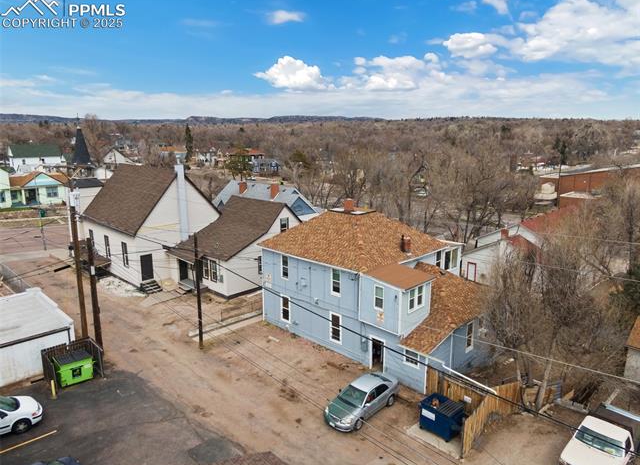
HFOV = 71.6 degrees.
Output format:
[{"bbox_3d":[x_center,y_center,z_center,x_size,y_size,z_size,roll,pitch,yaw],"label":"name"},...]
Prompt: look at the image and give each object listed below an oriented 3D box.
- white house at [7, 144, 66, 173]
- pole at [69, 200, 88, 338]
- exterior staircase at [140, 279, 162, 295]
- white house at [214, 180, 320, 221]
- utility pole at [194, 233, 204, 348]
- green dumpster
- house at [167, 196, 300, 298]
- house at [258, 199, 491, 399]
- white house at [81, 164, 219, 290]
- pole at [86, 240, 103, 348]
[{"bbox_3d":[-87.246,-21.648,137.384,7.257,9.849,14.307,12,17,43],"label":"white house"},{"bbox_3d":[-15.704,2.641,28.830,0.363,10.368,0.363,12,17,43],"label":"pole"},{"bbox_3d":[-15.578,4.919,40.818,1.814,0.778,1.400,12,17,43],"label":"exterior staircase"},{"bbox_3d":[-7.978,-3.583,64.046,12.649,7.568,10.057,12,17,43],"label":"white house"},{"bbox_3d":[-7.866,3.887,28.829,0.270,8.087,0.270,12,17,43],"label":"utility pole"},{"bbox_3d":[-14.471,7.895,25.990,1.607,1.348,1.814,12,17,43],"label":"green dumpster"},{"bbox_3d":[-7.327,0.739,43.912,8.190,7.776,11.197,12,17,43],"label":"house"},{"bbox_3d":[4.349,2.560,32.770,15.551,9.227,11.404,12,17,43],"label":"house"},{"bbox_3d":[-18.308,-1.939,47.633,13.685,10.990,9.435,12,17,43],"label":"white house"},{"bbox_3d":[-13.883,4.220,27.400,0.332,7.931,0.332,12,17,43],"label":"pole"}]

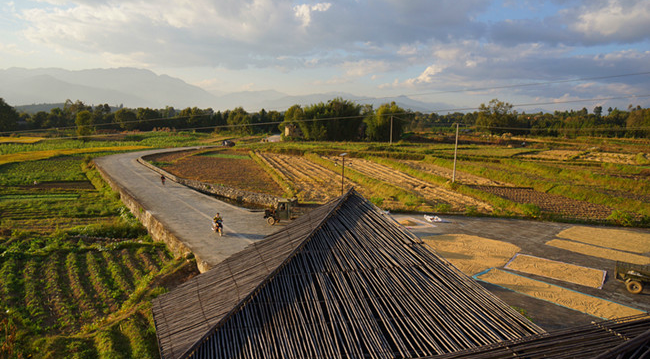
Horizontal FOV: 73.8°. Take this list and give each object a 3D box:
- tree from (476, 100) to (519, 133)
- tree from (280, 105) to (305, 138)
[{"bbox_3d":[59.730,-21.810,150.000,14.250,11.660,12.110,0,9,0],"label":"tree"},{"bbox_3d":[-9.450,-16.800,126.000,6.840,9.360,6.500,0,9,0],"label":"tree"}]

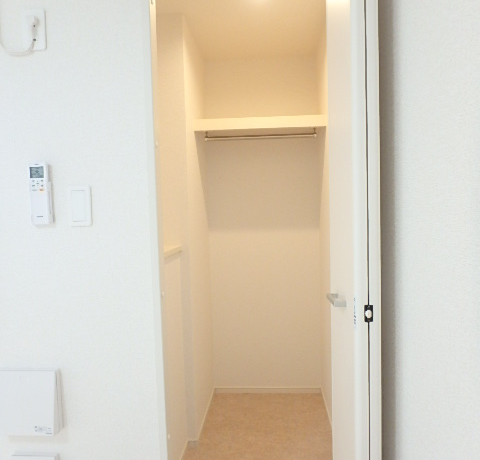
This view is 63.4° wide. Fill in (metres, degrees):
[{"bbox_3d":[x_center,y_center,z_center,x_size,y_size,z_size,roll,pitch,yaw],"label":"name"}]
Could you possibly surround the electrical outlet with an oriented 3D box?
[{"bbox_3d":[-0.590,-0.574,1.113,0.071,0.120,0.013,-1,4,4],"label":"electrical outlet"}]

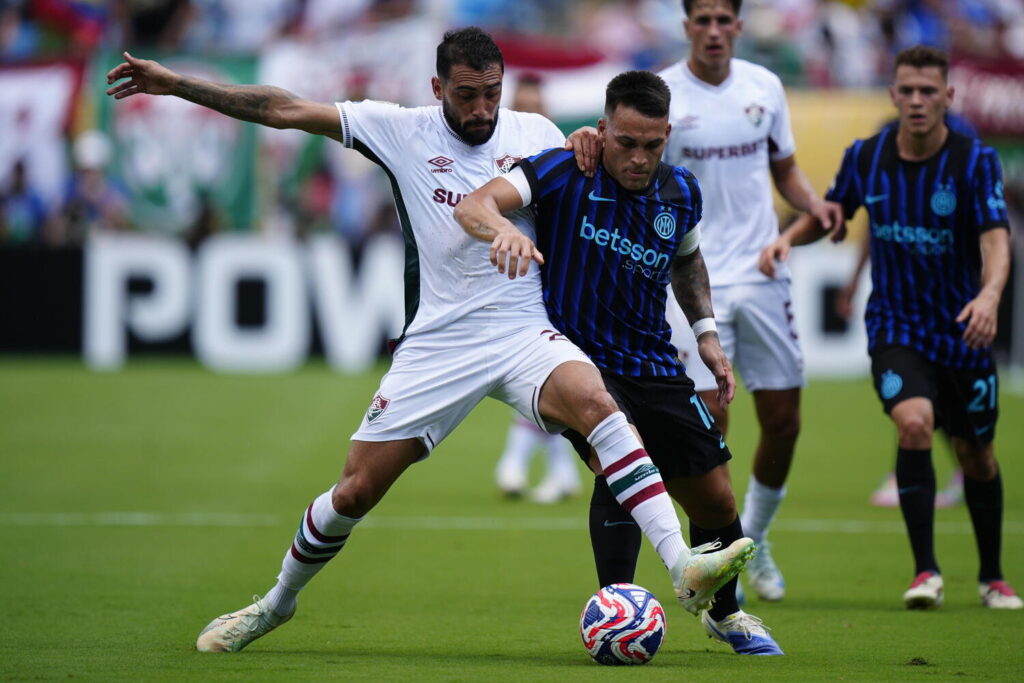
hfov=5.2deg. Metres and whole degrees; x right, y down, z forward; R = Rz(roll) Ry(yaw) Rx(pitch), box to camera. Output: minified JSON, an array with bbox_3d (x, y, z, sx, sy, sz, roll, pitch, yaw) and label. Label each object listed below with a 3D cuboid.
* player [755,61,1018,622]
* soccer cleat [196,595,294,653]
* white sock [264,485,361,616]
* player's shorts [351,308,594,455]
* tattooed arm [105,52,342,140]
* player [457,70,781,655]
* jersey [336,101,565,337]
[{"bbox_3d":[1.158,-0.043,34.800,0.720,1.730,0.520,0,1,11],"label":"player"},{"bbox_3d":[-0.712,0.753,30.400,0.280,0.110,0.105,-17,7,-22],"label":"soccer cleat"},{"bbox_3d":[-0.531,0.554,30.300,0.140,0.370,0.125,5,36,-39],"label":"white sock"},{"bbox_3d":[-0.104,0.106,30.100,0.590,0.385,0.370,0,1,-12],"label":"player's shorts"},{"bbox_3d":[-0.759,-0.645,30.250,0.635,0.130,0.130,12,0,0],"label":"tattooed arm"},{"bbox_3d":[0.280,0.055,29.950,0.800,1.540,0.650,0,1,-7],"label":"player"},{"bbox_3d":[-0.163,-0.326,30.150,0.560,0.620,0.330,0,1,-12],"label":"jersey"}]

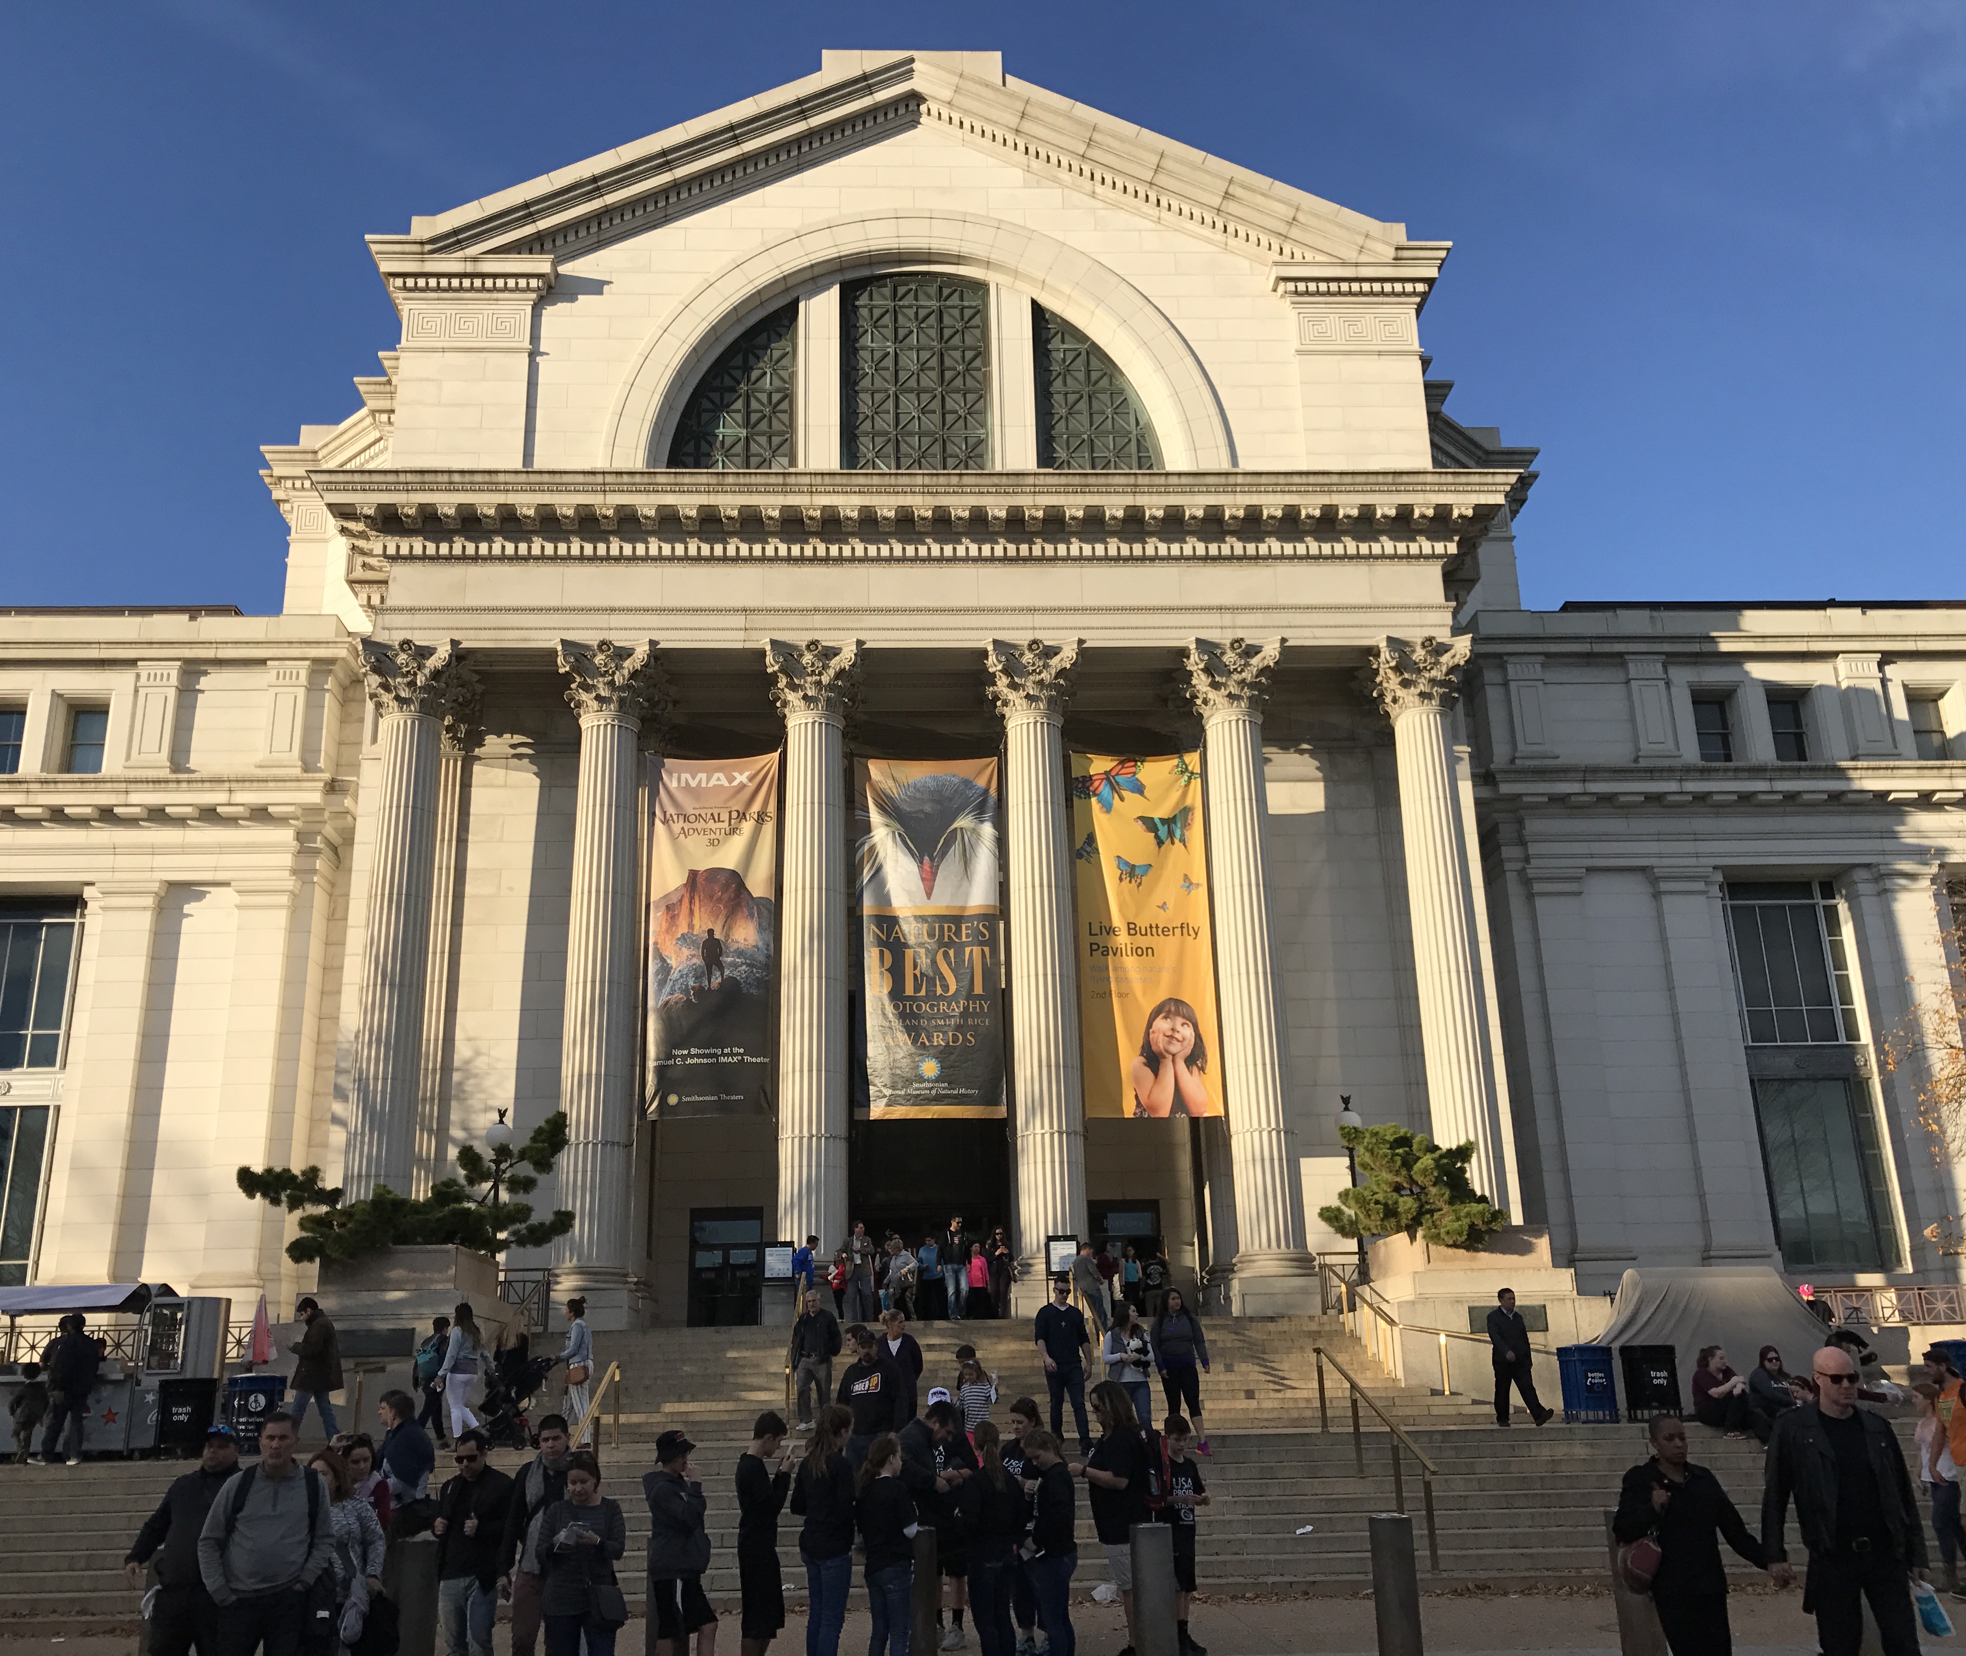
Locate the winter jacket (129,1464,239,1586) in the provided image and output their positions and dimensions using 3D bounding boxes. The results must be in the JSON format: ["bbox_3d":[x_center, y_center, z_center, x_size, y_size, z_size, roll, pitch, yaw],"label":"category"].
[{"bbox_3d":[-4.420,3.884,9.950,0.622,0.648,0.380,2,-18,-12],"label":"winter jacket"}]

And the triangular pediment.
[{"bbox_3d":[-1.746,-15.517,42.941,24.200,6.200,1.900,-1,-18,-3],"label":"triangular pediment"}]

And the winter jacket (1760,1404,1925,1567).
[{"bbox_3d":[3.472,2.657,7.211,0.610,0.660,0.300,-6,-18,13],"label":"winter jacket"}]

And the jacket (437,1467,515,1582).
[{"bbox_3d":[-2.816,3.871,9.903,0.430,0.617,0.330,1,-18,-8],"label":"jacket"}]

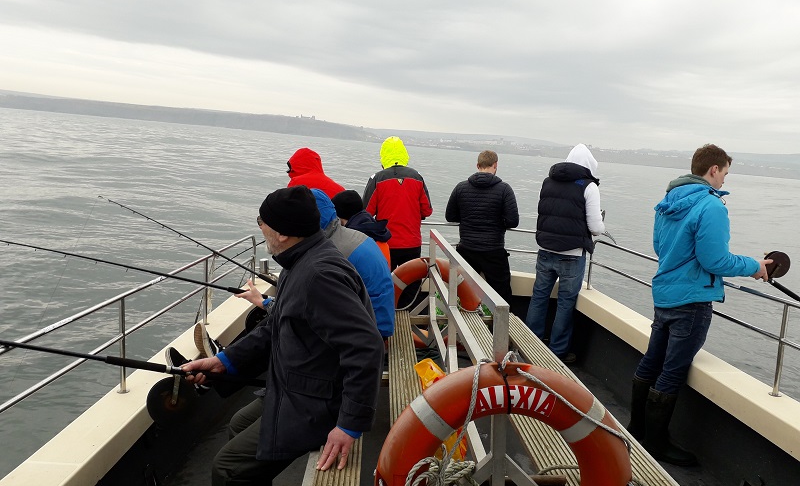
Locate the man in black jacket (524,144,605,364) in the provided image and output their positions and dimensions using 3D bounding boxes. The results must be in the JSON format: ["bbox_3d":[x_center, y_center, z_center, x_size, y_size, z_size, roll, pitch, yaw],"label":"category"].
[{"bbox_3d":[1.420,0.070,5.160,0.500,1.740,0.580,-4,13,-44],"label":"man in black jacket"}]

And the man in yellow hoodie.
[{"bbox_3d":[0.000,0.040,5.130,0.600,1.770,0.500,5,9,0],"label":"man in yellow hoodie"}]

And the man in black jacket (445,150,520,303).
[{"bbox_3d":[0.700,0.090,5.200,0.600,1.700,0.500,7,9,12],"label":"man in black jacket"}]

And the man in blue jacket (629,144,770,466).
[{"bbox_3d":[1.610,0.330,3.360,0.600,1.710,0.550,3,9,-15],"label":"man in blue jacket"}]

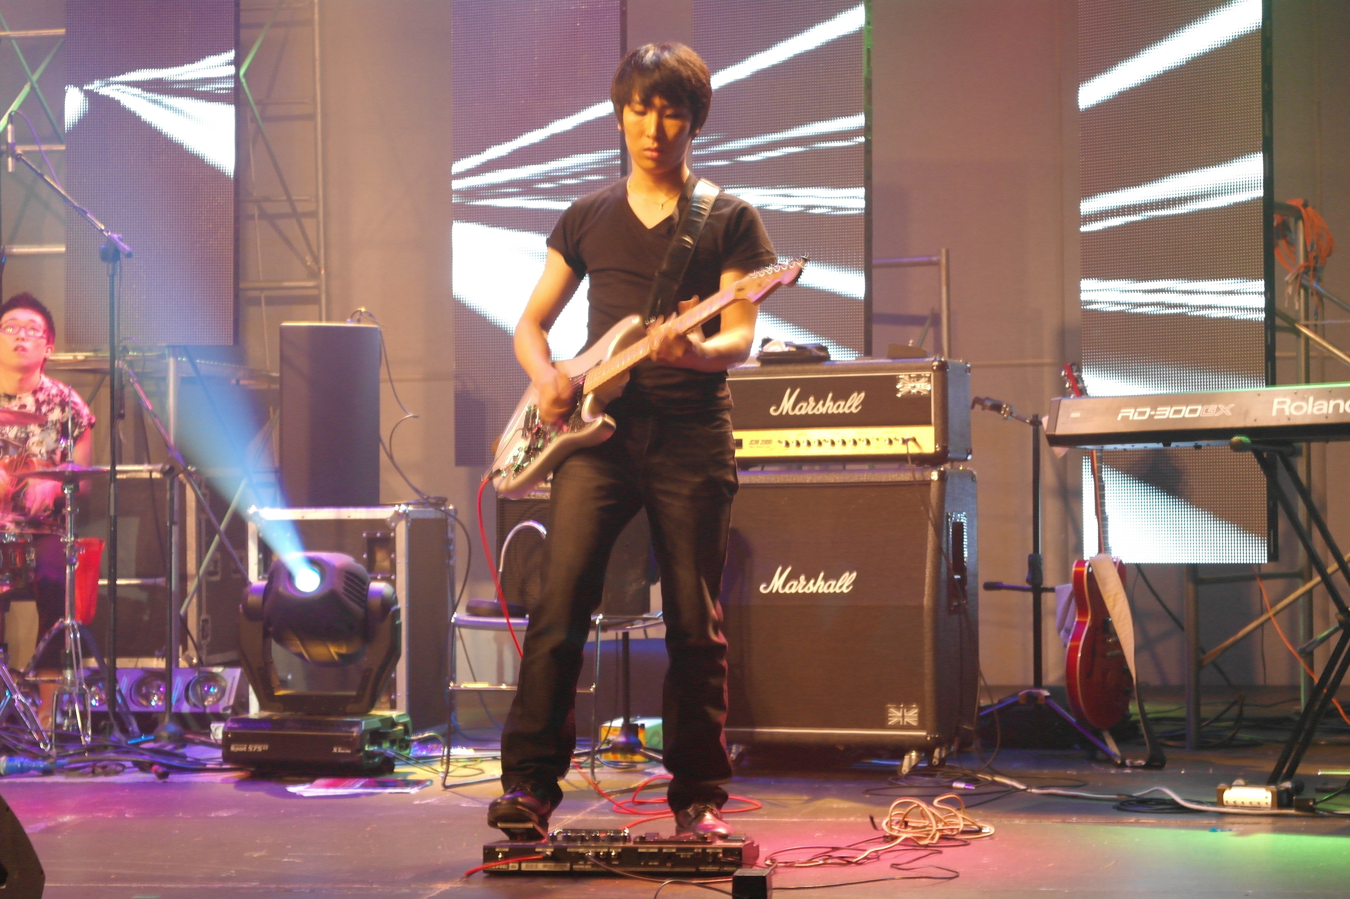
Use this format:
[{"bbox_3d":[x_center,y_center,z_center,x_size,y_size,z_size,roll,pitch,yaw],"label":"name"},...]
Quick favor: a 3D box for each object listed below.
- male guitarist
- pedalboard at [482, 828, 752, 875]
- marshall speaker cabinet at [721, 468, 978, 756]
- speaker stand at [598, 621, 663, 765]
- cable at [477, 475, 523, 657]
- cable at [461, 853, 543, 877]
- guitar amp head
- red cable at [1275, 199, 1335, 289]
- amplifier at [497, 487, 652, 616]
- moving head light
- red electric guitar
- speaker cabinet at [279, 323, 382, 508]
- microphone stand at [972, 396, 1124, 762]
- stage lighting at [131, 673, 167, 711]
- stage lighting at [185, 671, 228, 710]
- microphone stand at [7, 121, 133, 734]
[{"bbox_3d":[-0.090,-0.012,6.000,0.580,1.650,0.470,0,-2,9],"label":"male guitarist"},{"bbox_3d":[-0.103,0.785,5.715,0.505,0.080,0.260,-1,-2,8],"label":"pedalboard"},{"bbox_3d":[0.437,0.440,8.150,0.770,0.770,0.365,-1,-2,25],"label":"marshall speaker cabinet"},{"bbox_3d":[-0.130,0.672,8.105,0.450,0.430,0.420,0,-2,0],"label":"speaker stand"},{"bbox_3d":[-0.355,0.236,5.870,0.090,0.370,0.180,0,-2,0],"label":"cable"},{"bbox_3d":[-0.328,0.792,5.500,0.155,0.047,0.070,0,-2,0],"label":"cable"},{"bbox_3d":[0.439,-0.099,8.089,0.745,0.295,0.210,-1,-2,23],"label":"guitar amp head"},{"bbox_3d":[2.155,-0.710,9.950,0.230,0.320,0.190,0,-2,10],"label":"red cable"},{"bbox_3d":[-0.286,0.275,8.100,0.400,0.380,0.240,-1,-2,15],"label":"amplifier"},{"bbox_3d":[-0.996,0.590,8.068,0.440,0.605,0.340,-1,-2,21],"label":"moving head light"},{"bbox_3d":[1.187,0.295,8.200,0.140,1.070,0.400,-9,-6,30],"label":"red electric guitar"},{"bbox_3d":[-1.145,-0.117,9.580,0.335,0.600,0.310,0,-2,-12],"label":"speaker cabinet"},{"bbox_3d":[1.003,0.366,8.373,0.580,1.040,0.600,0,-2,0],"label":"microphone stand"},{"bbox_3d":[-1.658,0.761,9.100,0.122,0.122,0.090,0,-2,-5],"label":"stage lighting"},{"bbox_3d":[-1.485,0.770,9.150,0.135,0.125,0.100,0,-2,-5],"label":"stage lighting"},{"bbox_3d":[-1.875,-0.050,8.950,0.450,1.950,0.500,0,-2,10],"label":"microphone stand"}]

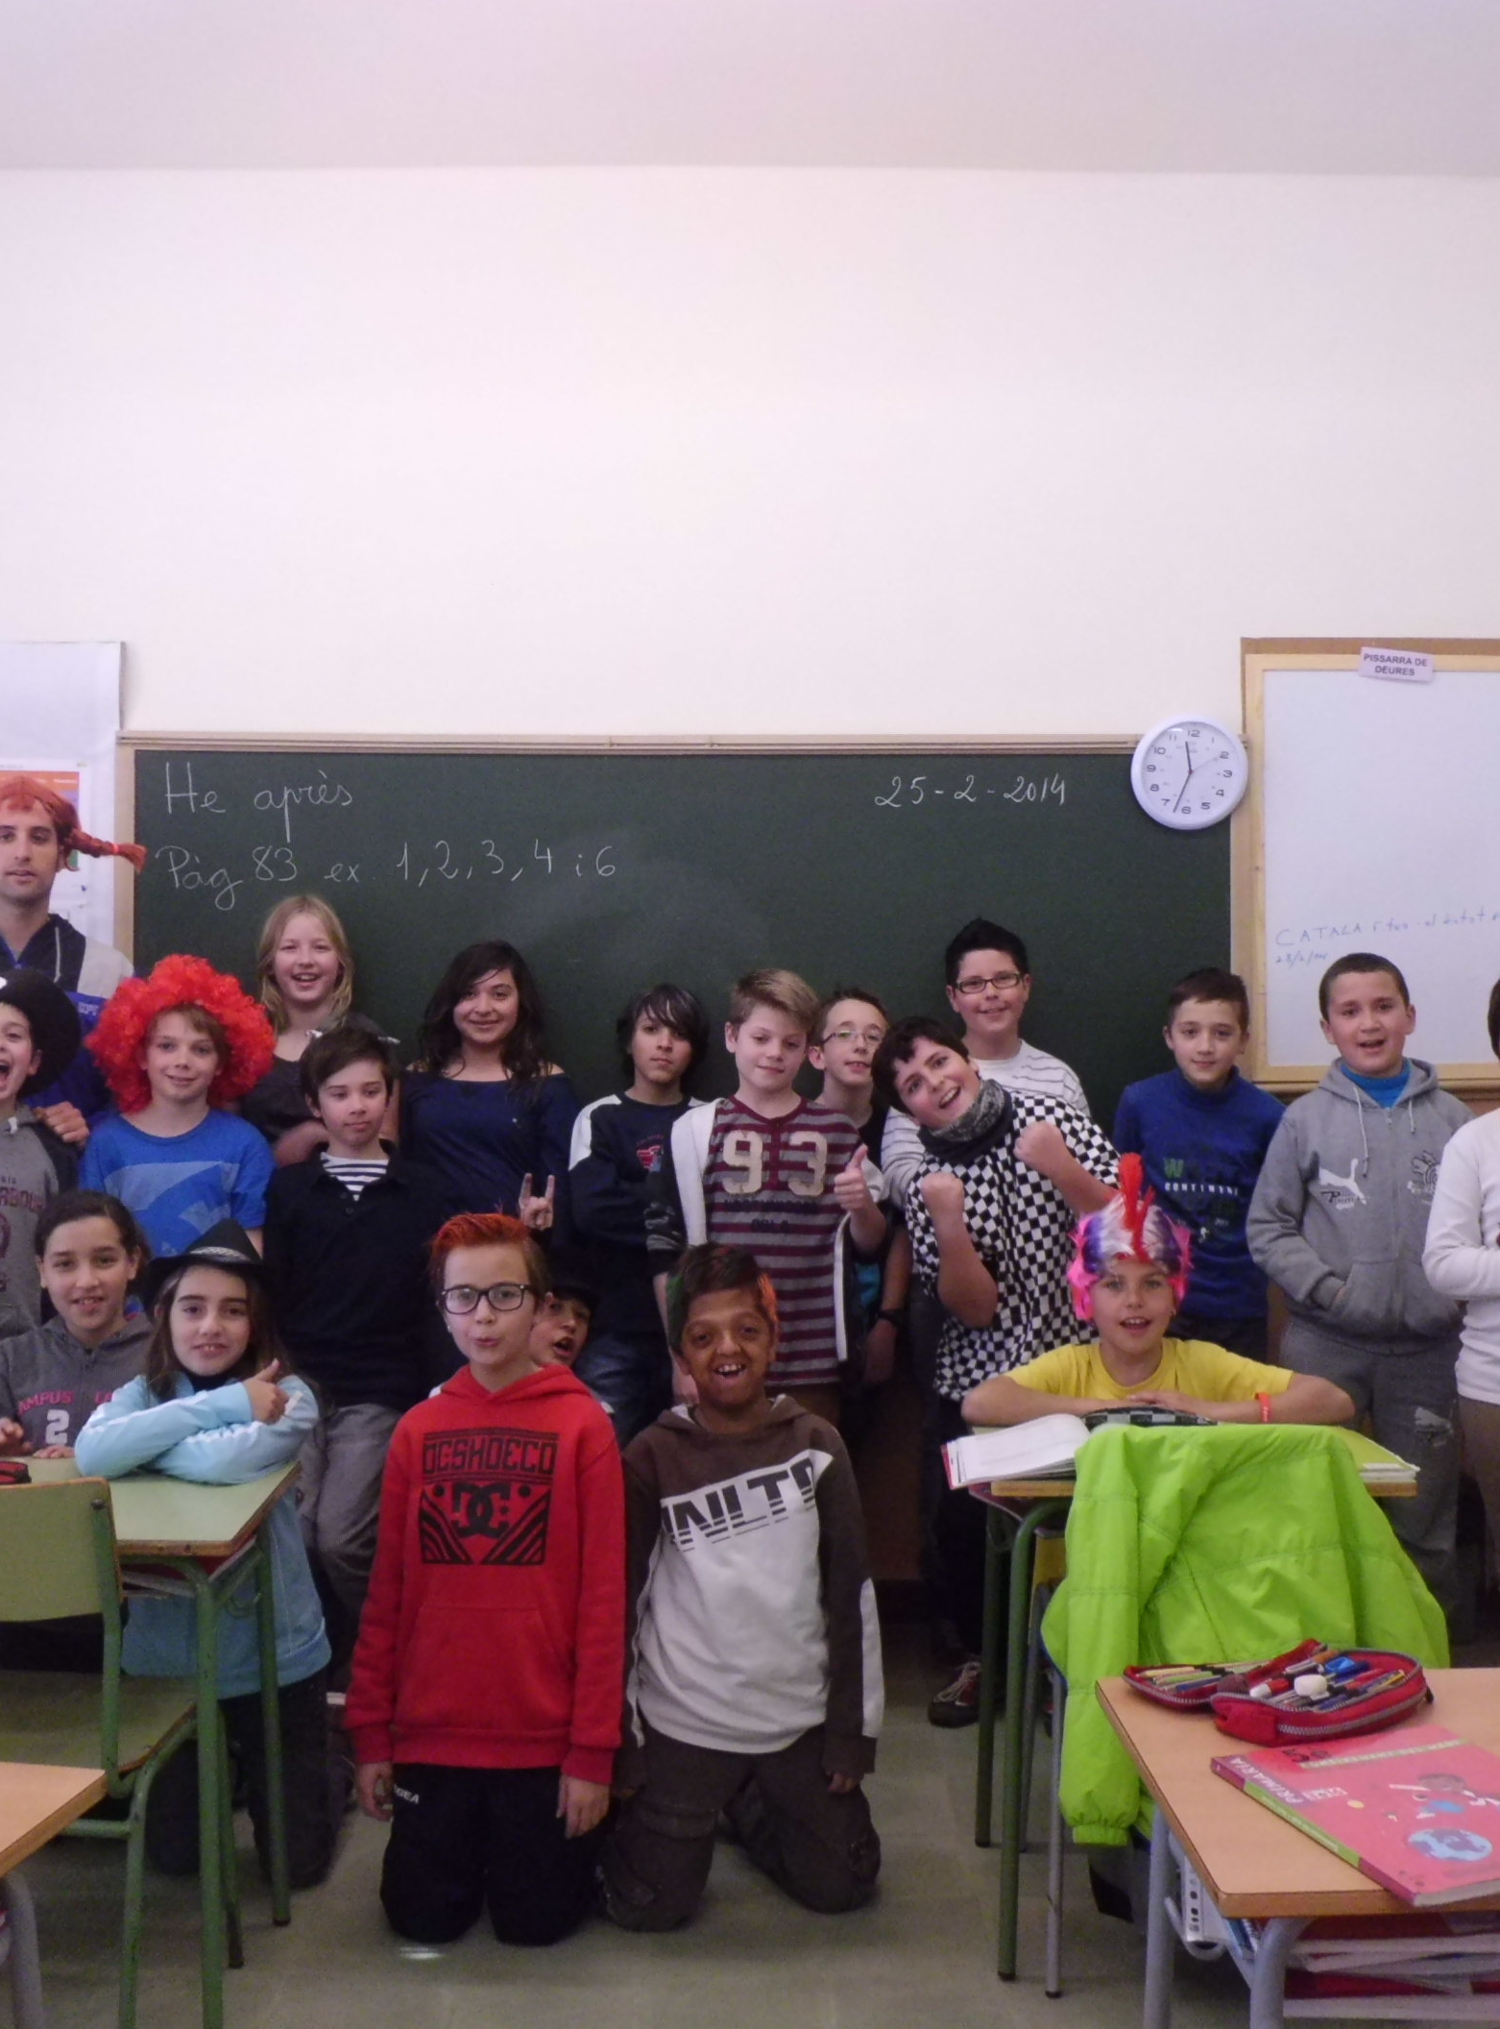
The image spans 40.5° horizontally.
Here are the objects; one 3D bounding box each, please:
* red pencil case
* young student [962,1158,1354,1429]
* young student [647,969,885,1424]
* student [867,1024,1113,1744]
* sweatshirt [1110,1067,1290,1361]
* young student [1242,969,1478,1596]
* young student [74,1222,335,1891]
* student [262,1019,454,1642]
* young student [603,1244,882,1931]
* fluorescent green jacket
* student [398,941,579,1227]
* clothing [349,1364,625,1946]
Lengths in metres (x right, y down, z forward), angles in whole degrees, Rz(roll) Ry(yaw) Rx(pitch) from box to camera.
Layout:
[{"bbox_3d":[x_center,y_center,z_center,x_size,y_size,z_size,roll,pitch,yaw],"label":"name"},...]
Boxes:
[{"bbox_3d":[0.562,0.661,1.997,0.205,0.050,0.110,0,1,-19],"label":"red pencil case"},{"bbox_3d":[0.680,0.800,3.480,0.650,1.120,0.500,0,0,6],"label":"young student"},{"bbox_3d":[0.032,0.607,3.862,0.460,1.385,0.300,0,1,0],"label":"young student"},{"bbox_3d":[0.483,0.685,4.020,0.480,1.375,0.380,0,0,6],"label":"student"},{"bbox_3d":[0.917,0.378,4.150,0.390,0.560,0.250,0,0,9],"label":"sweatshirt"},{"bbox_3d":[1.205,0.631,4.030,0.440,1.510,0.290,0,0,6],"label":"young student"},{"bbox_3d":[-0.865,0.863,3.280,0.420,1.050,0.520,0,0,5],"label":"young student"},{"bbox_3d":[-0.752,0.707,3.900,0.410,1.380,0.290,0,0,-7],"label":"student"},{"bbox_3d":[-0.012,0.865,3.250,0.430,1.020,0.450,0,0,-5],"label":"young student"},{"bbox_3d":[0.674,0.840,2.750,0.530,0.570,0.260,0,0,0],"label":"fluorescent green jacket"},{"bbox_3d":[-0.545,0.610,4.240,0.400,1.520,0.290,0,0,-6],"label":"student"},{"bbox_3d":[-0.405,0.955,3.170,0.420,0.830,0.380,0,0,-2],"label":"clothing"}]

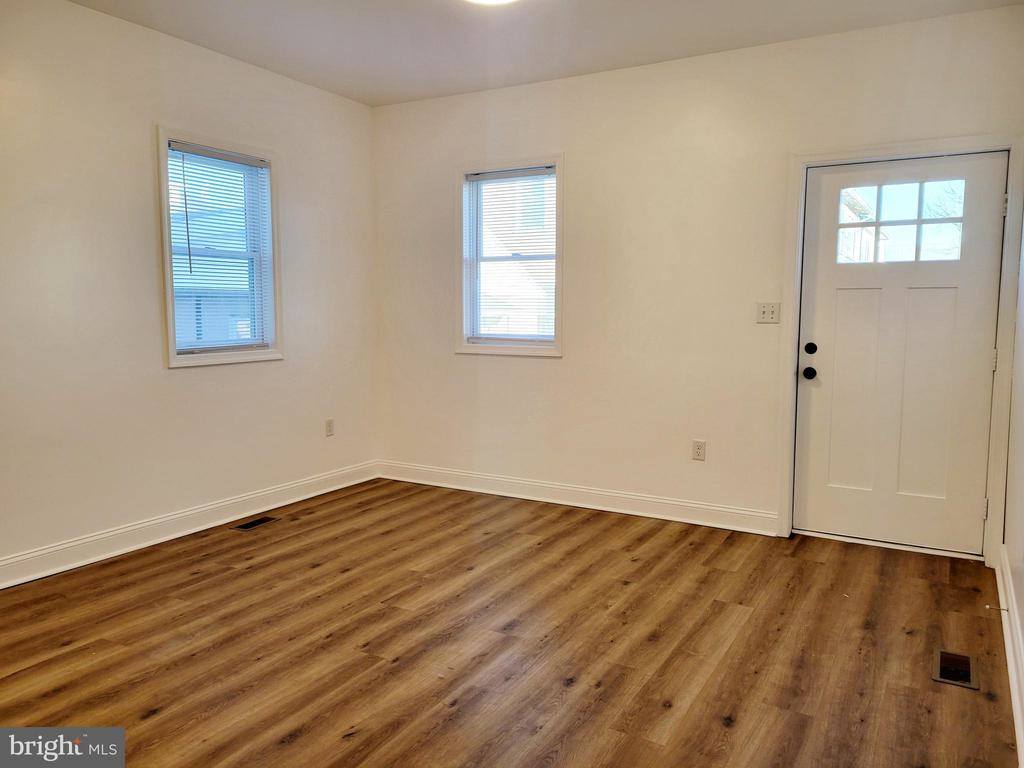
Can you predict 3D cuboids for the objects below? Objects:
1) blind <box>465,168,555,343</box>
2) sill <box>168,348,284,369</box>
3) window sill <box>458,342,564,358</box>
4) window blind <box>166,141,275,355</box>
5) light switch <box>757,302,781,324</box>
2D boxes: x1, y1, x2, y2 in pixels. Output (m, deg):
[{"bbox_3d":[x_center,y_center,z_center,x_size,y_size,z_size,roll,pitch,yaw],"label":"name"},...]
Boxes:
[{"bbox_3d":[-0.011,-0.838,5.155,0.700,1.155,0.035,4,7,30],"label":"blind"},{"bbox_3d":[-1.693,-0.163,4.591,0.060,0.072,0.840,4,7,30],"label":"sill"},{"bbox_3d":[-0.025,-0.224,5.207,0.838,0.072,0.060,4,7,30],"label":"window sill"},{"bbox_3d":[-1.703,-0.778,4.538,0.035,1.160,0.700,4,7,30],"label":"window blind"},{"bbox_3d":[1.444,-0.396,4.334,0.124,0.118,0.014,4,7,30],"label":"light switch"}]

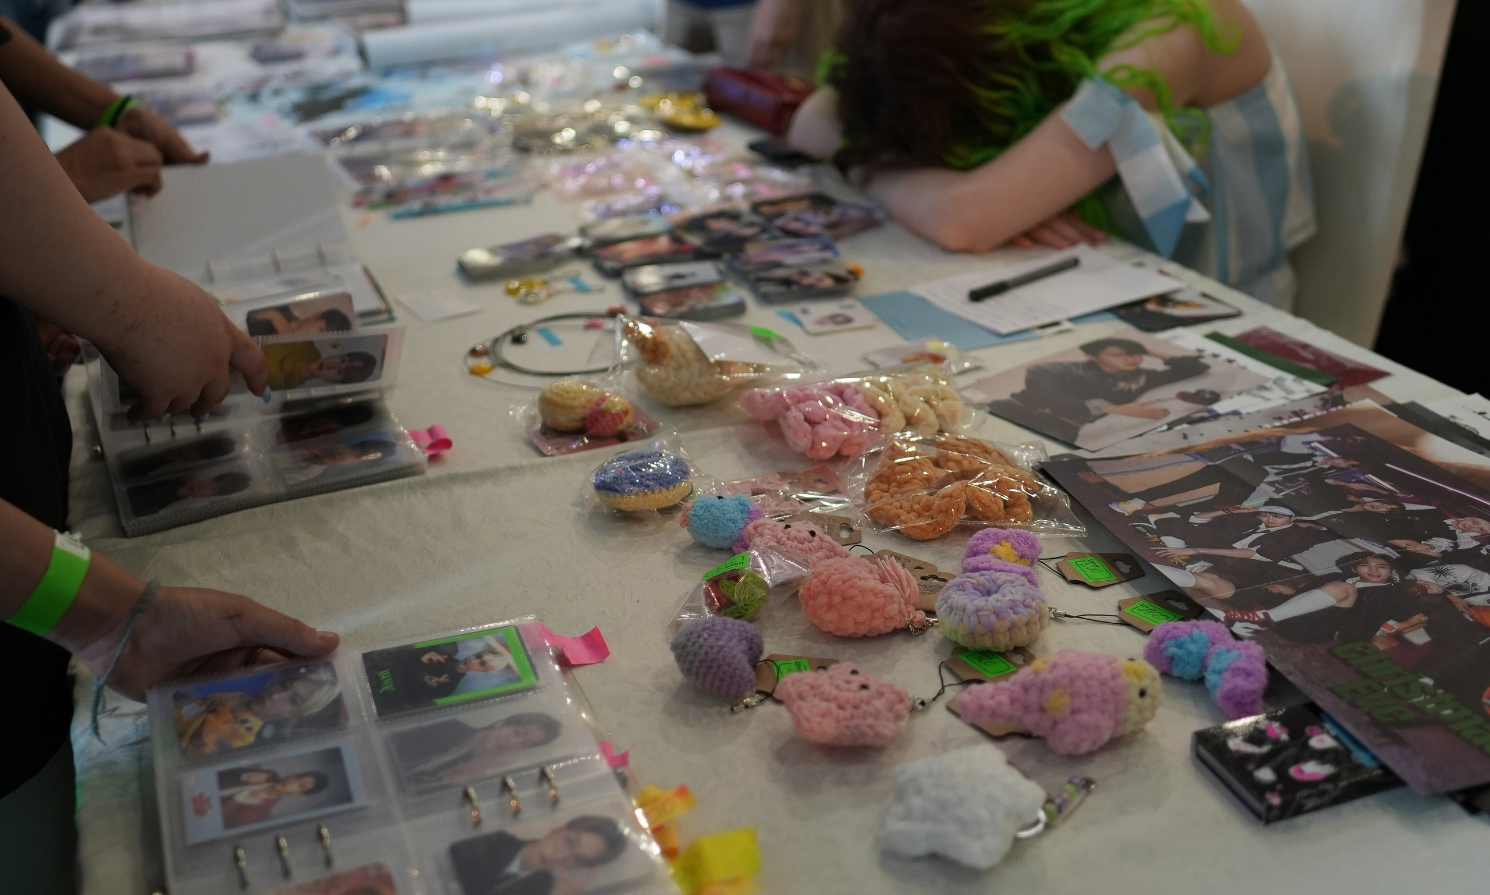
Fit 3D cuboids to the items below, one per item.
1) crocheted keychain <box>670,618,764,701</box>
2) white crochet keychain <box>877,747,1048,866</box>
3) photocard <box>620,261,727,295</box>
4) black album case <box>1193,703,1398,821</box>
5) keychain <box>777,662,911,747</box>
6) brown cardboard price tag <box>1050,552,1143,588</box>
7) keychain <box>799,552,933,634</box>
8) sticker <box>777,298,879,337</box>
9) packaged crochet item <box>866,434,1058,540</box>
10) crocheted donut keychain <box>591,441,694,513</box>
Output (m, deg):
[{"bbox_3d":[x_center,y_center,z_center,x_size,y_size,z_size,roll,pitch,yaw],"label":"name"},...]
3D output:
[{"bbox_3d":[-0.015,0.122,0.853,0.053,0.039,0.056,-1,24,0],"label":"crocheted keychain"},{"bbox_3d":[0.110,0.183,0.753,0.084,0.034,0.076,-2,25,0],"label":"white crochet keychain"},{"bbox_3d":[-0.072,-0.178,1.551,0.092,0.004,0.066,-8,26,-13],"label":"photocard"},{"bbox_3d":[0.293,0.162,0.781,0.095,0.013,0.062,-10,26,-18],"label":"black album case"},{"bbox_3d":[0.055,0.141,0.819,0.072,0.030,0.063,-5,25,-9],"label":"keychain"},{"bbox_3d":[0.221,0.074,0.925,0.050,0.003,0.043,-9,26,-14],"label":"brown cardboard price tag"},{"bbox_3d":[0.073,0.091,0.911,0.076,0.044,0.055,4,25,10],"label":"keychain"},{"bbox_3d":[0.080,-0.122,1.398,0.072,0.002,0.066,-9,28,-19],"label":"sticker"},{"bbox_3d":[0.150,0.028,1.050,0.137,0.042,0.118,1,26,0],"label":"packaged crochet item"},{"bbox_3d":[-0.073,0.024,1.079,0.072,0.033,0.072,-1,24,0],"label":"crocheted donut keychain"}]

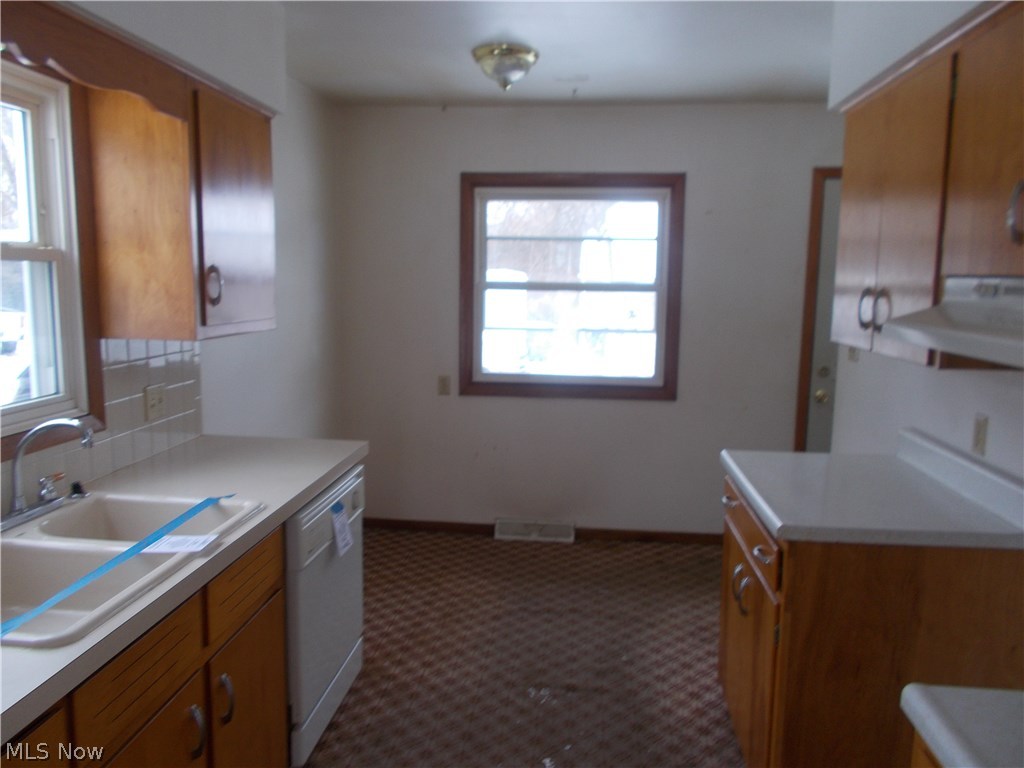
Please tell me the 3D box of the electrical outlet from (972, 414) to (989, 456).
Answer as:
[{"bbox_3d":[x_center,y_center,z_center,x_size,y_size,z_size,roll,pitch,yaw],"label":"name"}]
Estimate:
[{"bbox_3d":[1.328,0.147,2.181,0.008,0.114,0.071,2,8,5],"label":"electrical outlet"}]

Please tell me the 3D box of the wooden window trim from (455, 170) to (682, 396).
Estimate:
[{"bbox_3d":[0.315,-0.531,4.257,1.219,1.236,0.060,2,8,5],"label":"wooden window trim"}]

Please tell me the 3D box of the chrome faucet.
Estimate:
[{"bbox_3d":[-1.137,0.212,1.869,0.205,0.210,0.255,2,8,5],"label":"chrome faucet"}]

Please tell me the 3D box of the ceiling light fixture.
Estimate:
[{"bbox_3d":[-0.029,-1.308,3.215,0.278,0.150,0.278,2,8,5],"label":"ceiling light fixture"}]

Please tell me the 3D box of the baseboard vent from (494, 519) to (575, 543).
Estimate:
[{"bbox_3d":[0.126,0.847,4.454,0.457,0.110,0.060,2,8,6],"label":"baseboard vent"}]

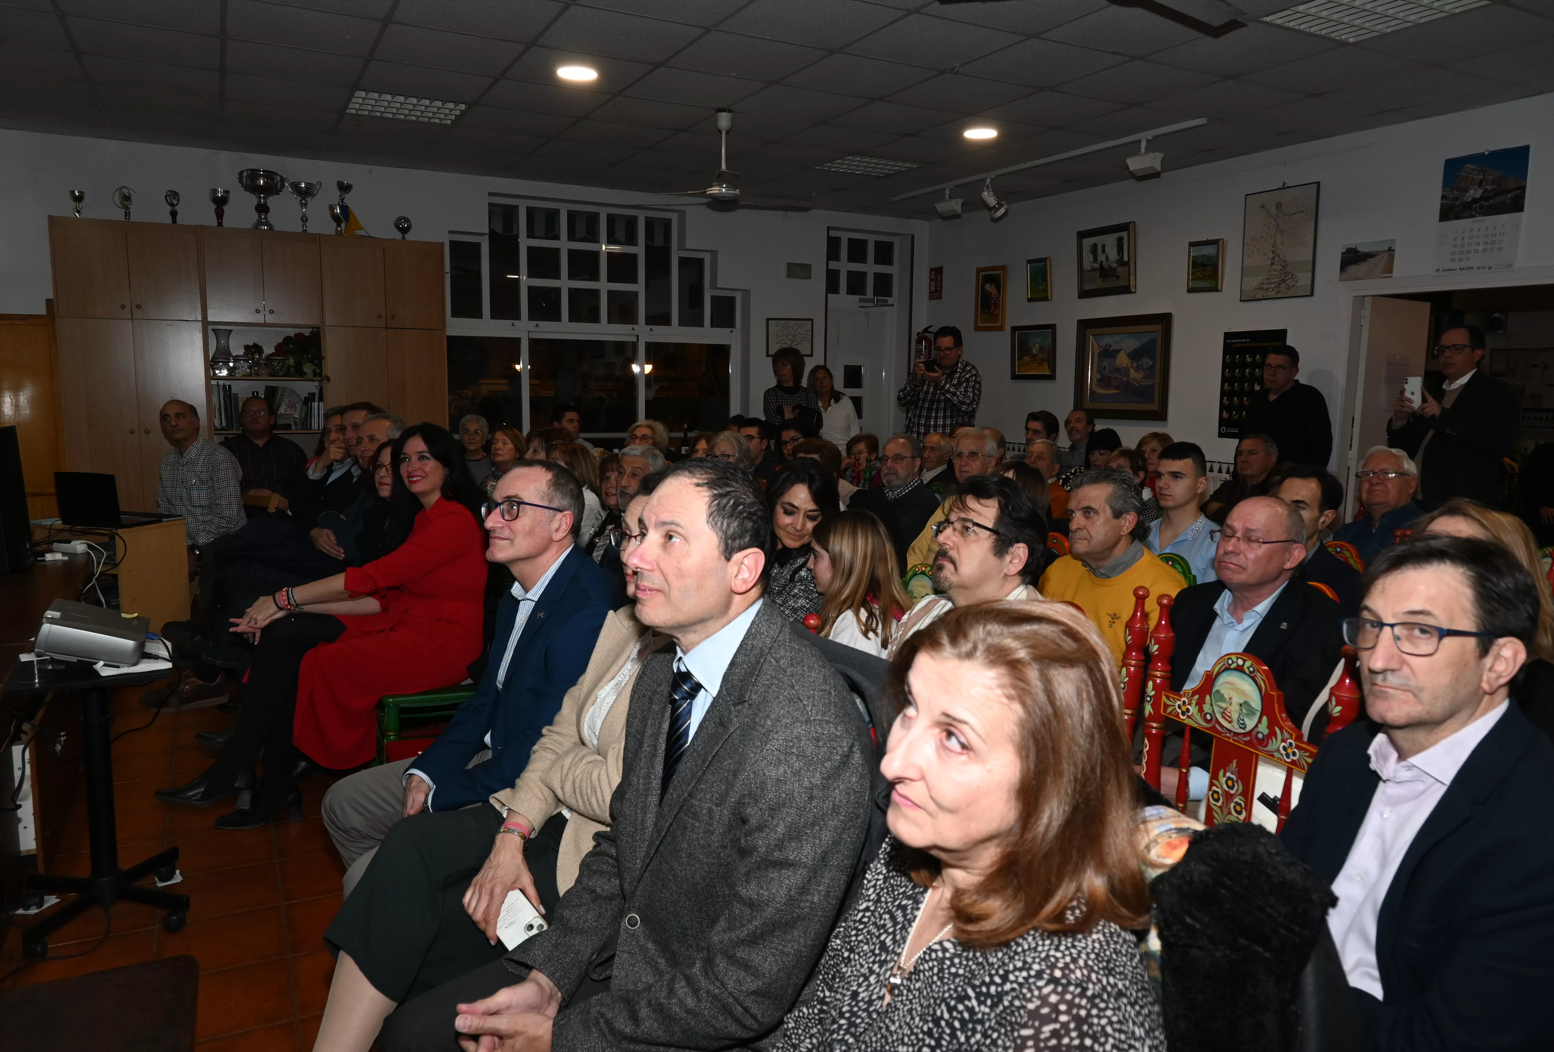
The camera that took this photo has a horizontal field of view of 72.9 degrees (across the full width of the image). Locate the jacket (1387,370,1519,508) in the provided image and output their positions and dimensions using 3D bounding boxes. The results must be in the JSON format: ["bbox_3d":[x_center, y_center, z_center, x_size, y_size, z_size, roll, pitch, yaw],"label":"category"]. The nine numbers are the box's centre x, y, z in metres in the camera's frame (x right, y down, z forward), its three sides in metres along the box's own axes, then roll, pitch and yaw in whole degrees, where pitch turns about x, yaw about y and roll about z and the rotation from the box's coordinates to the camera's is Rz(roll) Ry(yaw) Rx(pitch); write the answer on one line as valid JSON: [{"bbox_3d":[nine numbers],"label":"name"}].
[{"bbox_3d":[3.302,-0.382,5.131,0.430,0.750,0.550,-2,9,-21],"label":"jacket"}]

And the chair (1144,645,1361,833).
[{"bbox_3d":[0.738,0.691,1.996,0.430,1.035,0.462,-3,9,-24],"label":"chair"}]

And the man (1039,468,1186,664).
[{"bbox_3d":[0.778,0.456,2.966,0.800,1.230,0.560,-3,9,-28],"label":"man"}]

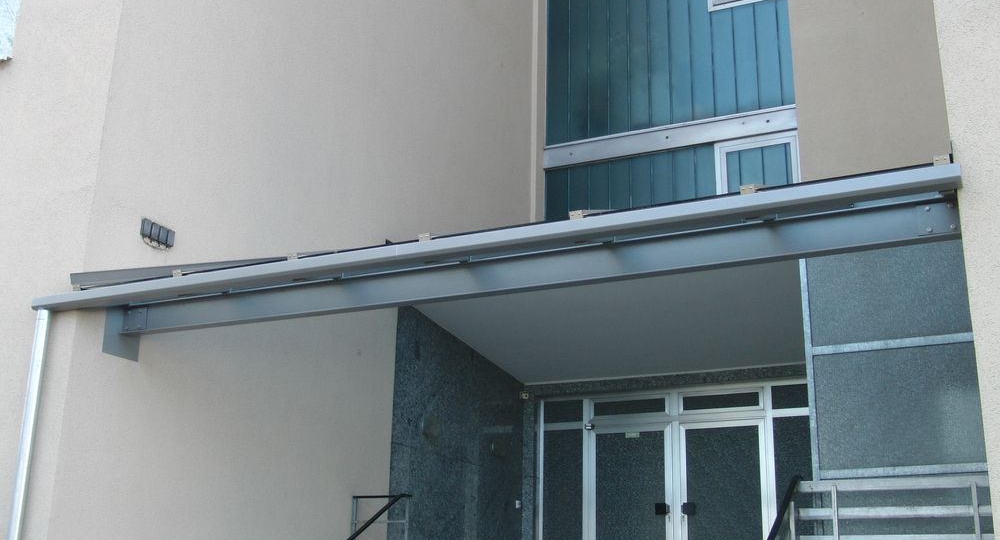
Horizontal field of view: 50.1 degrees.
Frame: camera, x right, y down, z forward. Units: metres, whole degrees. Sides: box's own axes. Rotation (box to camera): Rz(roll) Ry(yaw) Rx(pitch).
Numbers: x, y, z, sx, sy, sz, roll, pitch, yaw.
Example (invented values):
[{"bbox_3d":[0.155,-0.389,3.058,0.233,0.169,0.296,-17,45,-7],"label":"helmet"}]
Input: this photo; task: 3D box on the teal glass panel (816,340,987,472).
[{"bbox_3d":[3.677,1.263,9.815,1.501,1.102,0.040,-7,-19,25],"label":"teal glass panel"}]

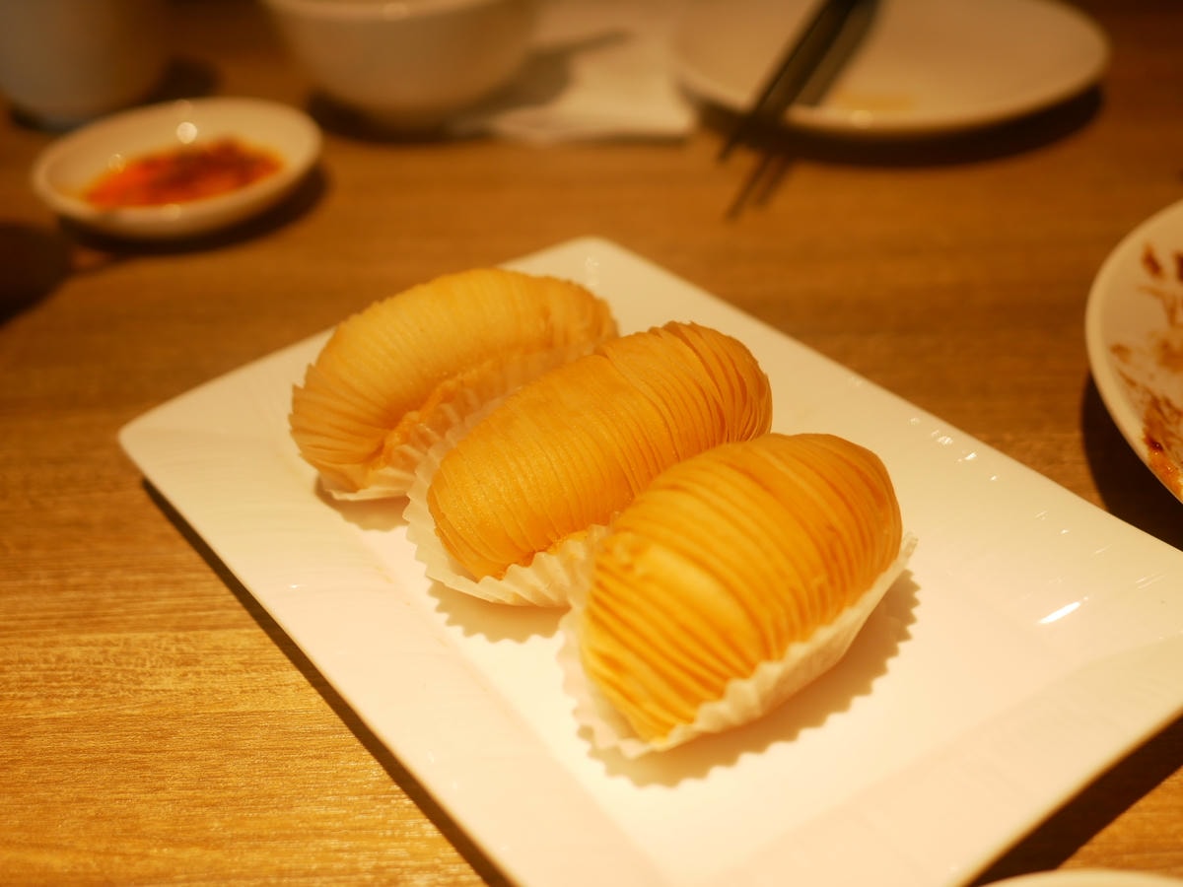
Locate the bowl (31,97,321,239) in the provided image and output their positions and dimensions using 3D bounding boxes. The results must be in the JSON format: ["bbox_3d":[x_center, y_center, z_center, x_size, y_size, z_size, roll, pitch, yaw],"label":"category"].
[{"bbox_3d":[-0.133,-0.085,0.451,0.095,0.022,0.095,-3,37,2],"label":"bowl"}]

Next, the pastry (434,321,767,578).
[{"bbox_3d":[0.004,0.003,0.289,0.083,0.039,0.044,-31,44,-30],"label":"pastry"}]

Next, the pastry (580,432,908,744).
[{"bbox_3d":[0.028,0.024,0.257,0.044,0.039,0.075,26,47,34],"label":"pastry"}]

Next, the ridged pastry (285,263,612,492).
[{"bbox_3d":[-0.031,-0.015,0.315,0.079,0.039,0.045,-24,41,-24],"label":"ridged pastry"}]

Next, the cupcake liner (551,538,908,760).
[{"bbox_3d":[0.027,0.033,0.262,0.049,0.021,0.083,26,47,34],"label":"cupcake liner"}]

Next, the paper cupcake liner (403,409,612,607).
[{"bbox_3d":[0.001,0.011,0.296,0.086,0.021,0.053,-31,44,-30],"label":"paper cupcake liner"}]

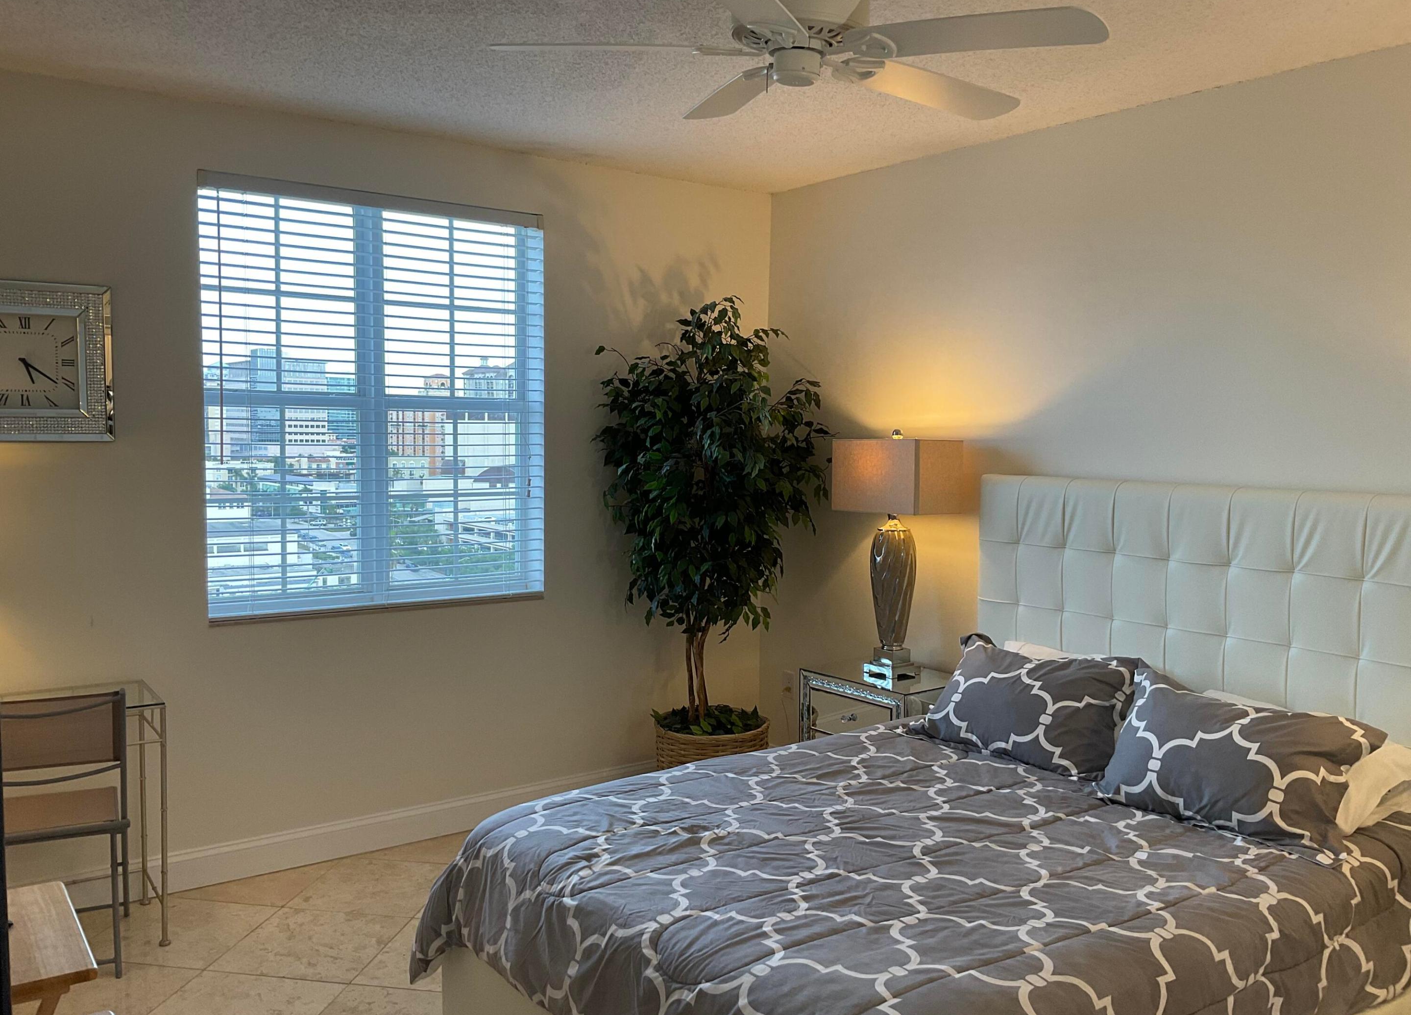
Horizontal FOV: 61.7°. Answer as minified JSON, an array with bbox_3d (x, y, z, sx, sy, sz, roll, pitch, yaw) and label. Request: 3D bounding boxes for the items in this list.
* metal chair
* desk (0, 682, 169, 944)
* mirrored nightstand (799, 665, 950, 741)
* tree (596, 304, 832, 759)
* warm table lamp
[{"bbox_3d":[-1.964,0.928,3.491,0.479,0.858,0.539,-1,4,-27],"label":"metal chair"},{"bbox_3d":[-2.134,0.976,3.502,0.918,0.759,0.429,-2,5,-36],"label":"desk"},{"bbox_3d":[0.705,0.974,4.546,0.435,0.674,0.554,-2,5,-36],"label":"mirrored nightstand"},{"bbox_3d":[0.033,0.222,4.796,0.918,2.126,0.898,1,4,0],"label":"tree"},{"bbox_3d":[0.723,0.172,4.506,0.249,0.933,0.434,-2,5,-36],"label":"warm table lamp"}]

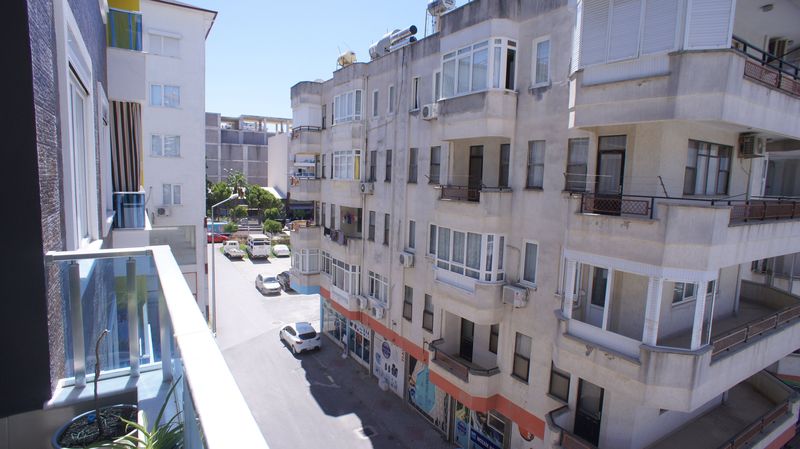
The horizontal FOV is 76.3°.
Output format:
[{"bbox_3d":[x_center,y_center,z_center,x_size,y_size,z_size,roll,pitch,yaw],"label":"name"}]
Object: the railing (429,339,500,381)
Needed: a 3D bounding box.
[{"bbox_3d":[2.386,5.475,20.356,1.050,0.600,3.600,-2,8,-29],"label":"railing"}]

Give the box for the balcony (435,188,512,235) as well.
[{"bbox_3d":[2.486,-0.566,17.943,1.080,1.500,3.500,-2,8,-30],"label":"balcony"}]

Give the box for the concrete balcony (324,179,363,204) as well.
[{"bbox_3d":[-2.993,-1.777,27.463,0.740,1.280,3.150,-2,8,-30],"label":"concrete balcony"}]

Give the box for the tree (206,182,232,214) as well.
[{"bbox_3d":[-32.196,-3.302,89.787,5.500,7.600,5.500,-2,8,-29],"label":"tree"}]

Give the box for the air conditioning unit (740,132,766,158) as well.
[{"bbox_3d":[11.245,-2.451,16.176,0.850,0.620,0.350,-2,7,-37],"label":"air conditioning unit"}]

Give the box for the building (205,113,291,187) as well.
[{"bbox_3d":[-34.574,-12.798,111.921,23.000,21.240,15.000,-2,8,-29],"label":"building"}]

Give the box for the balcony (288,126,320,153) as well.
[{"bbox_3d":[-5.859,-5.224,31.857,1.310,1.600,3.000,-2,8,-30],"label":"balcony"}]

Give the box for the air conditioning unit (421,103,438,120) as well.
[{"bbox_3d":[1.167,-4.431,20.094,0.300,0.550,0.800,-2,8,-30],"label":"air conditioning unit"}]

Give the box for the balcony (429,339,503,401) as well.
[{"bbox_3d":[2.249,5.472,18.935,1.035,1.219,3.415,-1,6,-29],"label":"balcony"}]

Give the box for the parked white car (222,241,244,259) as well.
[{"bbox_3d":[-19.988,2.929,61.488,1.650,1.600,4.300,-1,6,-29],"label":"parked white car"}]

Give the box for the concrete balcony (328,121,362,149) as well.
[{"bbox_3d":[-2.850,-4.635,27.048,0.740,1.370,3.100,-2,8,-30],"label":"concrete balcony"}]

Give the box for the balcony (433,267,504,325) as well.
[{"bbox_3d":[2.359,2.525,18.664,0.989,1.369,3.392,-1,6,-29],"label":"balcony"}]

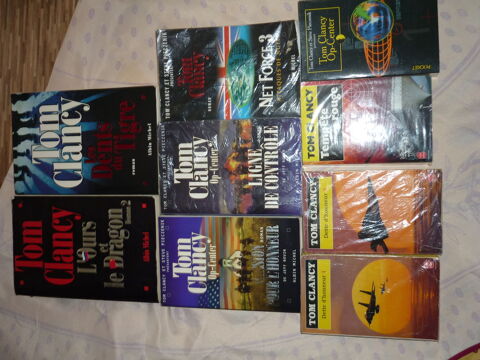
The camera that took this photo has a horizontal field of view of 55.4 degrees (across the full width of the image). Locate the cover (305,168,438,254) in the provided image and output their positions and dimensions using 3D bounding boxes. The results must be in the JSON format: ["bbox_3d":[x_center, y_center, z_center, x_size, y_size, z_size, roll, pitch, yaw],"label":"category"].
[{"bbox_3d":[0.179,0.043,0.629,0.179,0.031,0.111,-1,92,12],"label":"cover"}]

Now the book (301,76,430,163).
[{"bbox_3d":[0.170,-0.078,0.624,0.167,0.033,0.111,-1,93,12],"label":"book"}]

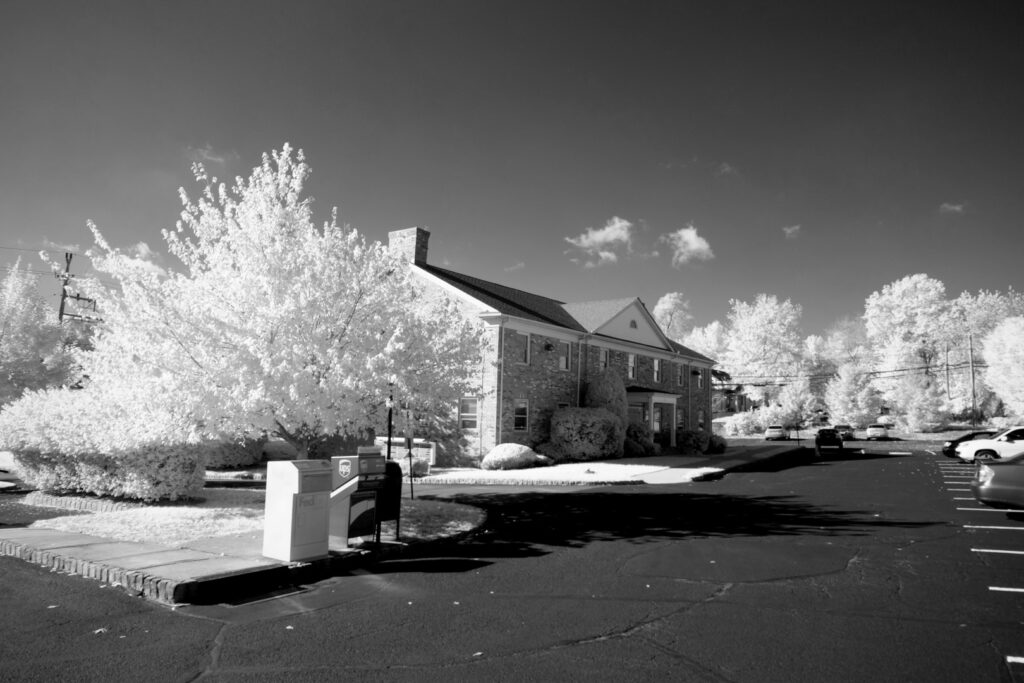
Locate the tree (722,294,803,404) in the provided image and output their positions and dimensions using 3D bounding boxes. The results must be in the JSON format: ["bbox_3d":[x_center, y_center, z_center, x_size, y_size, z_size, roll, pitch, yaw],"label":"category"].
[{"bbox_3d":[31.556,1.890,86.000,9.800,15.000,9.500,-1,-7,20],"label":"tree"}]

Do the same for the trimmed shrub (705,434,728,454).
[{"bbox_3d":[13.629,6.811,45.500,1.600,1.400,1.600,-3,-7,35],"label":"trimmed shrub"}]

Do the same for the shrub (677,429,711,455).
[{"bbox_3d":[11.299,6.256,42.500,1.900,1.600,2.100,-3,-7,35],"label":"shrub"}]

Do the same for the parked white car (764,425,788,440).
[{"bbox_3d":[27.612,9.464,71.000,1.800,1.470,4.600,-2,-7,33],"label":"parked white car"}]

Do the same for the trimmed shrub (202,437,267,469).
[{"bbox_3d":[-10.235,4.101,25.000,1.700,1.200,2.400,-3,-7,35],"label":"trimmed shrub"}]

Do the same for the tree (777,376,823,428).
[{"bbox_3d":[35.497,7.505,84.000,5.500,6.500,5.500,2,-6,0],"label":"tree"}]

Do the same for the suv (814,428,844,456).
[{"bbox_3d":[23.523,7.323,50.500,1.870,1.700,4.500,-3,-8,31],"label":"suv"}]

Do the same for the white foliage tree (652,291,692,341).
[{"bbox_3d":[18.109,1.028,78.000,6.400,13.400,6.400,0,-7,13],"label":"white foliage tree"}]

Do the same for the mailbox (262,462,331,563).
[{"bbox_3d":[-2.688,2.110,8.631,0.627,1.180,0.538,-4,-8,39],"label":"mailbox"}]

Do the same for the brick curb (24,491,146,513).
[{"bbox_3d":[-8.429,3.159,13.466,3.300,0.220,0.300,-2,-7,23],"label":"brick curb"}]

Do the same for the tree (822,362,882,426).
[{"bbox_3d":[42.519,6.661,85.000,6.600,8.100,6.600,2,-6,0],"label":"tree"}]

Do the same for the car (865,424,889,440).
[{"bbox_3d":[35.723,8.980,67.000,1.820,1.520,4.500,-3,-8,32],"label":"car"}]

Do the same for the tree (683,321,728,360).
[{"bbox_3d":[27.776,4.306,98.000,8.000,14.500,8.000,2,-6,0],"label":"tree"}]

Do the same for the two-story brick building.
[{"bbox_3d":[2.533,1.199,42.938,13.340,10.611,26.478,-4,-8,36],"label":"two-story brick building"}]

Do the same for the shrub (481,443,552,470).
[{"bbox_3d":[0.095,4.380,26.000,2.100,1.000,2.500,-3,-7,35],"label":"shrub"}]

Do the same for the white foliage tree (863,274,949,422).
[{"bbox_3d":[50.851,1.160,88.000,10.500,18.400,10.000,-3,-8,30],"label":"white foliage tree"}]

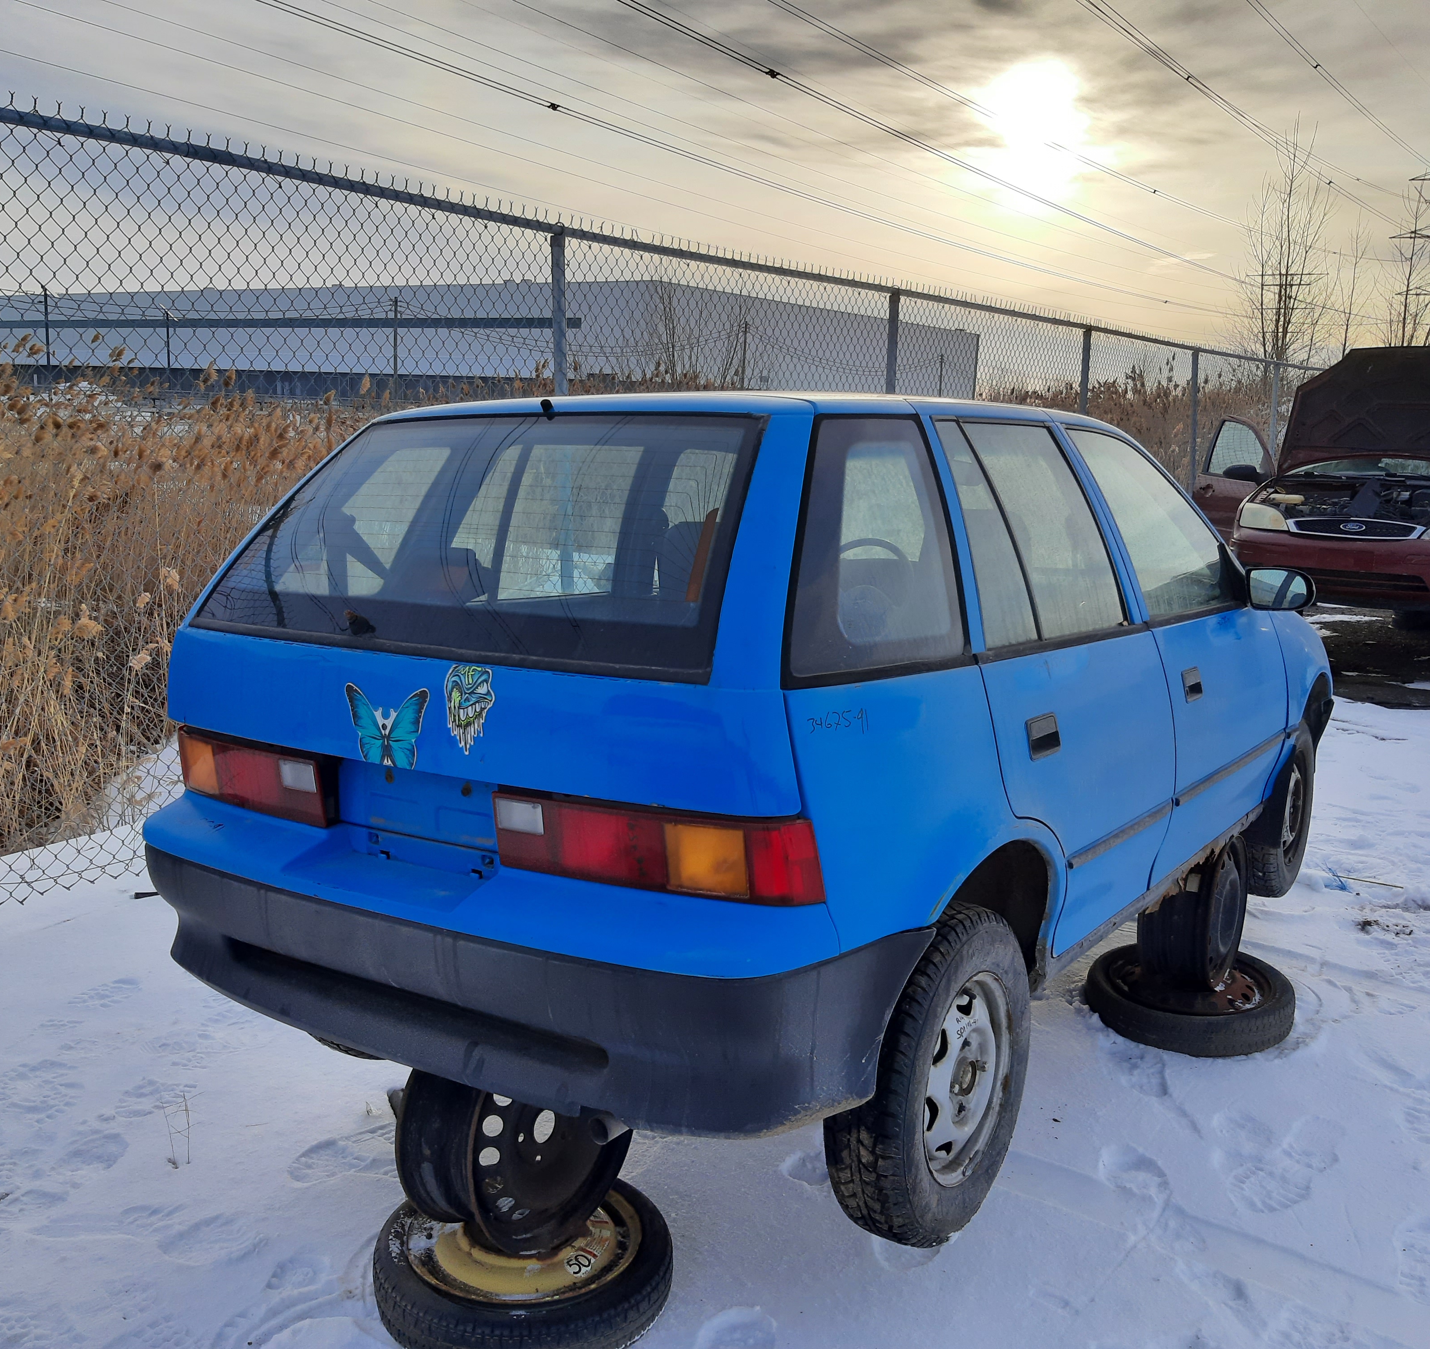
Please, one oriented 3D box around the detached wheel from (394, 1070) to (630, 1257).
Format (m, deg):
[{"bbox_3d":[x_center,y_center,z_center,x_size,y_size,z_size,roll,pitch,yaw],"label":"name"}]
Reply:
[{"bbox_3d":[-0.334,0.763,2.335,0.175,0.408,0.408,3,10,37],"label":"detached wheel"}]

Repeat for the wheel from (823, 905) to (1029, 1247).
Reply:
[{"bbox_3d":[0.347,0.630,2.156,0.146,0.534,0.534,4,11,34],"label":"wheel"}]

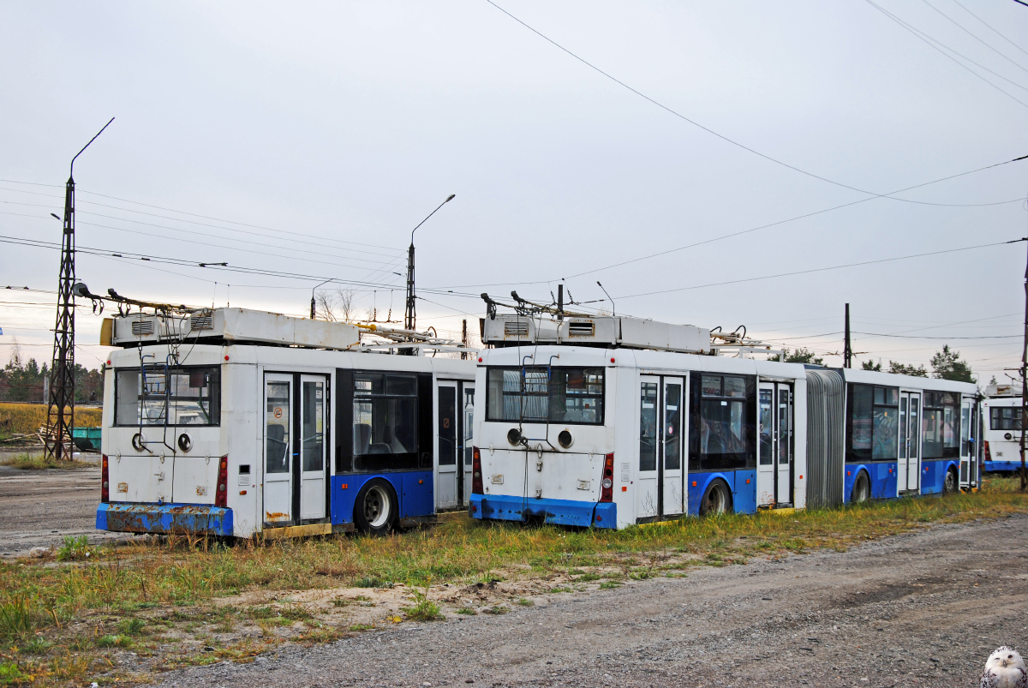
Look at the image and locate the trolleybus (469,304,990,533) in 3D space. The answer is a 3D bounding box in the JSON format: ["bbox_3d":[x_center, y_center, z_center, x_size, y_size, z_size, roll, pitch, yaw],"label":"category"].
[{"bbox_3d":[5.504,1.572,27.208,2.550,3.380,17.750,-1,-3,35],"label":"trolleybus"}]

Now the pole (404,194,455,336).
[{"bbox_3d":[-3.957,-1.012,63.788,2.800,12.000,0.800,-1,-4,32],"label":"pole"}]

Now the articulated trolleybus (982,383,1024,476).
[{"bbox_3d":[20.767,3.500,56.101,2.550,3.350,17.700,0,-3,20],"label":"articulated trolleybus"}]

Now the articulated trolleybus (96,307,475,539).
[{"bbox_3d":[-0.044,1.548,26.351,2.550,3.350,17.700,-2,-4,33],"label":"articulated trolleybus"}]

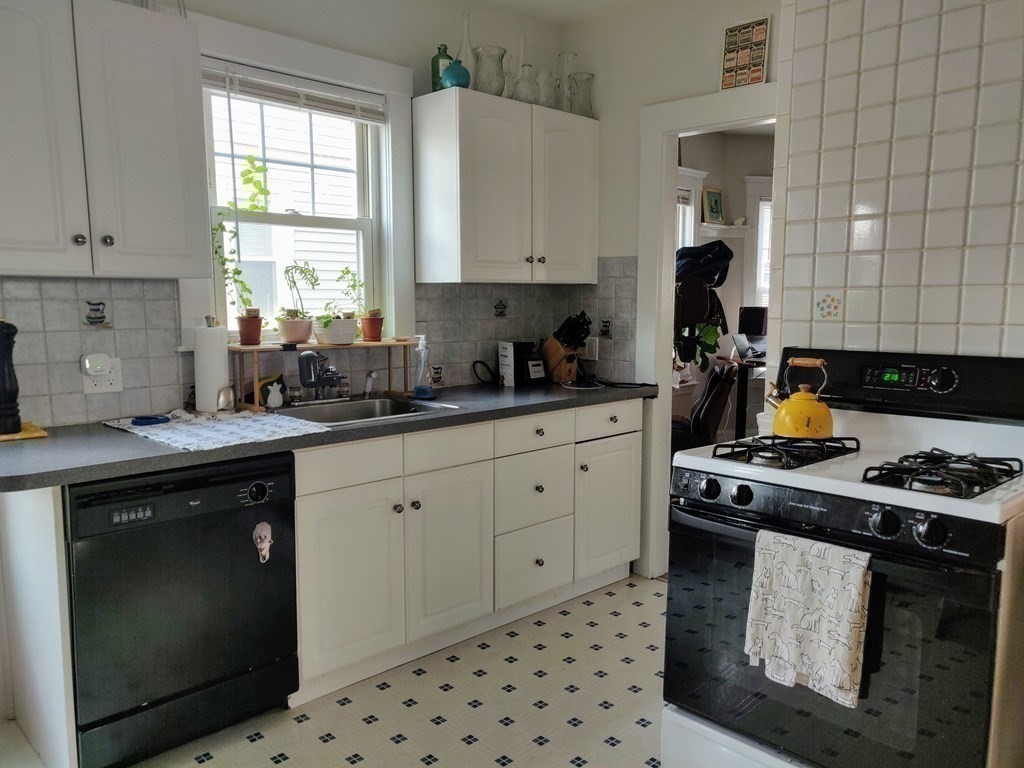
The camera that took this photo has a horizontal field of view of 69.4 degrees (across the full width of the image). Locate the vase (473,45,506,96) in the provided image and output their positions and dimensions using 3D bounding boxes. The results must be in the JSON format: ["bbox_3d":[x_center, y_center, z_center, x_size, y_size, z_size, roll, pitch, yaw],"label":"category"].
[{"bbox_3d":[-0.096,-1.347,3.227,0.145,0.242,0.145,0,7,0],"label":"vase"}]

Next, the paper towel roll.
[{"bbox_3d":[-1.040,-0.050,2.559,0.117,0.295,0.117,0,7,0],"label":"paper towel roll"}]

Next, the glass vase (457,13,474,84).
[{"bbox_3d":[-0.202,-1.415,3.216,0.085,0.380,0.085,0,7,0],"label":"glass vase"}]

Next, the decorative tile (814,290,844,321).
[{"bbox_3d":[1.048,-0.261,2.446,0.008,0.105,0.105,-6,9,-42],"label":"decorative tile"}]

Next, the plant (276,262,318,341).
[{"bbox_3d":[-0.816,-0.310,2.812,0.135,0.310,0.135,-6,9,-42],"label":"plant"}]

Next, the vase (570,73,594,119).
[{"bbox_3d":[0.336,-1.375,3.549,0.118,0.212,0.118,0,6,0],"label":"vase"}]

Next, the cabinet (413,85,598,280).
[{"bbox_3d":[-0.001,-0.854,3.409,0.874,0.779,0.302,-6,9,-42],"label":"cabinet"}]

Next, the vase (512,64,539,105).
[{"bbox_3d":[0.065,-1.338,3.344,0.115,0.198,0.115,0,7,0],"label":"vase"}]

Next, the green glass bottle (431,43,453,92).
[{"bbox_3d":[-0.300,-1.333,3.169,0.089,0.228,0.089,0,7,0],"label":"green glass bottle"}]

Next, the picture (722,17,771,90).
[{"bbox_3d":[0.937,-1.331,2.987,0.020,0.254,0.205,-6,9,-42],"label":"picture"}]

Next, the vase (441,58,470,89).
[{"bbox_3d":[-0.234,-1.278,3.057,0.118,0.132,0.118,0,6,0],"label":"vase"}]

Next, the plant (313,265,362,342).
[{"bbox_3d":[-0.681,-0.306,2.883,0.175,0.300,0.165,-6,9,-42],"label":"plant"}]

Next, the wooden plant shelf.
[{"bbox_3d":[-0.719,-0.042,2.893,0.750,0.234,0.200,-6,9,-42],"label":"wooden plant shelf"}]

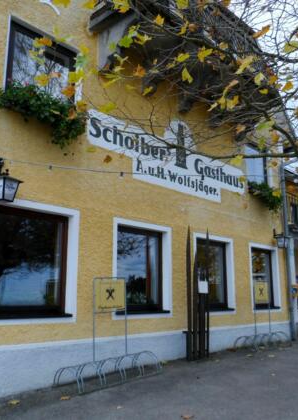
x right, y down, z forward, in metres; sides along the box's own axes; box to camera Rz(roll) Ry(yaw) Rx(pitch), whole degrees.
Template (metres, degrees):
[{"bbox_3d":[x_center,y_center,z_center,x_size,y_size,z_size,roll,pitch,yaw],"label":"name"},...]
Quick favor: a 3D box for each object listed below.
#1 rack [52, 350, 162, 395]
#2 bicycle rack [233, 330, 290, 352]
[{"bbox_3d":[-0.558,2.516,6.121,0.594,0.339,1.770,-12,-18,43],"label":"rack"},{"bbox_3d":[2.862,3.232,9.615,0.594,0.329,1.770,-12,-18,43],"label":"bicycle rack"}]

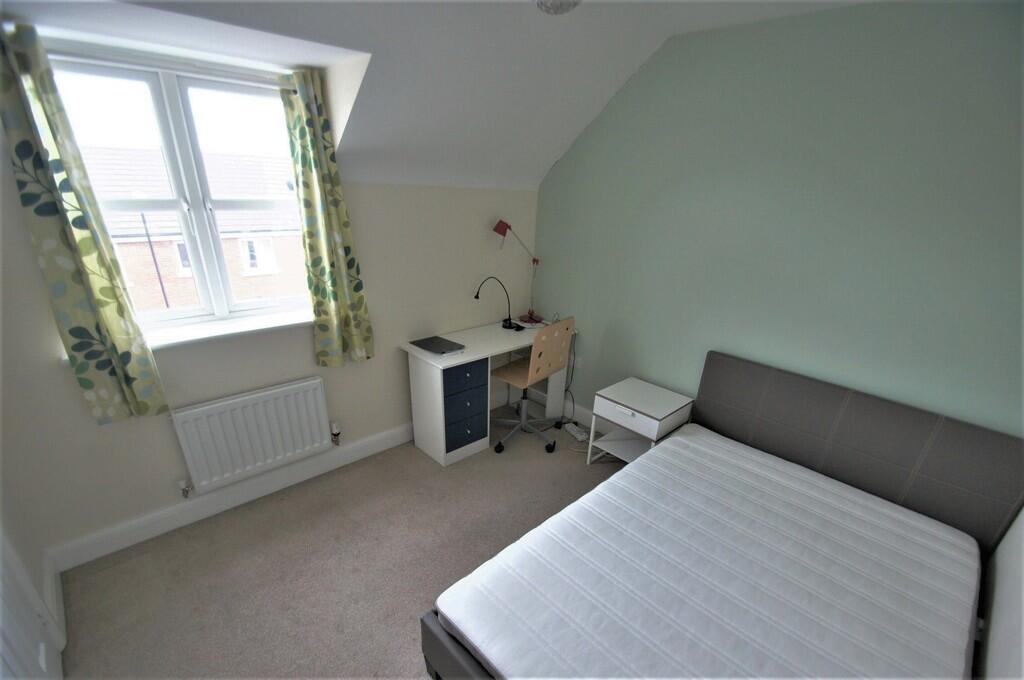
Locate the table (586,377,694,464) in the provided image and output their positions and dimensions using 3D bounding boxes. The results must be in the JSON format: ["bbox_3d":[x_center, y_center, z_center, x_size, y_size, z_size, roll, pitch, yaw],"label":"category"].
[{"bbox_3d":[0.820,0.607,2.724,0.398,0.533,0.465,-14,23,-38],"label":"table"}]

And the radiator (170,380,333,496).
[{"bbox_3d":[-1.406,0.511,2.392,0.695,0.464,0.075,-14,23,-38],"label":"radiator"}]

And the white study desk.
[{"bbox_3d":[-0.131,0.338,3.177,1.188,0.748,0.541,-14,23,-38],"label":"white study desk"}]

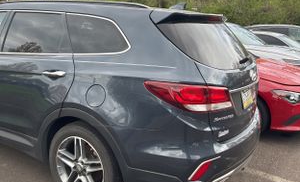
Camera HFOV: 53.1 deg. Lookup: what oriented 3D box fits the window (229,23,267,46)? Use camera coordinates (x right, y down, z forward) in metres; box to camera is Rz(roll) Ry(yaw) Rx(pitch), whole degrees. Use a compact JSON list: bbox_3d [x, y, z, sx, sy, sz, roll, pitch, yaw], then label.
[{"bbox_3d":[2.115,-1.335,7.100,1.300,0.180,0.800,-12,56,-49],"label":"window"}]

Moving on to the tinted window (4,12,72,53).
[{"bbox_3d":[-0.931,-0.496,2.558,0.876,0.391,0.050,6,-9,31],"label":"tinted window"}]

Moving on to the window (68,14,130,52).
[{"bbox_3d":[-0.407,-0.428,2.246,0.640,0.326,0.050,5,-9,27],"label":"window"}]

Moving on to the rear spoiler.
[{"bbox_3d":[0.489,-0.620,2.597,0.370,0.155,1.220,6,12,31],"label":"rear spoiler"}]

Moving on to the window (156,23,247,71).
[{"bbox_3d":[0.590,-0.391,2.574,0.180,0.530,1.220,-40,-13,30],"label":"window"}]

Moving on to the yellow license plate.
[{"bbox_3d":[0.818,0.056,2.509,0.020,0.155,0.305,-7,5,32],"label":"yellow license plate"}]

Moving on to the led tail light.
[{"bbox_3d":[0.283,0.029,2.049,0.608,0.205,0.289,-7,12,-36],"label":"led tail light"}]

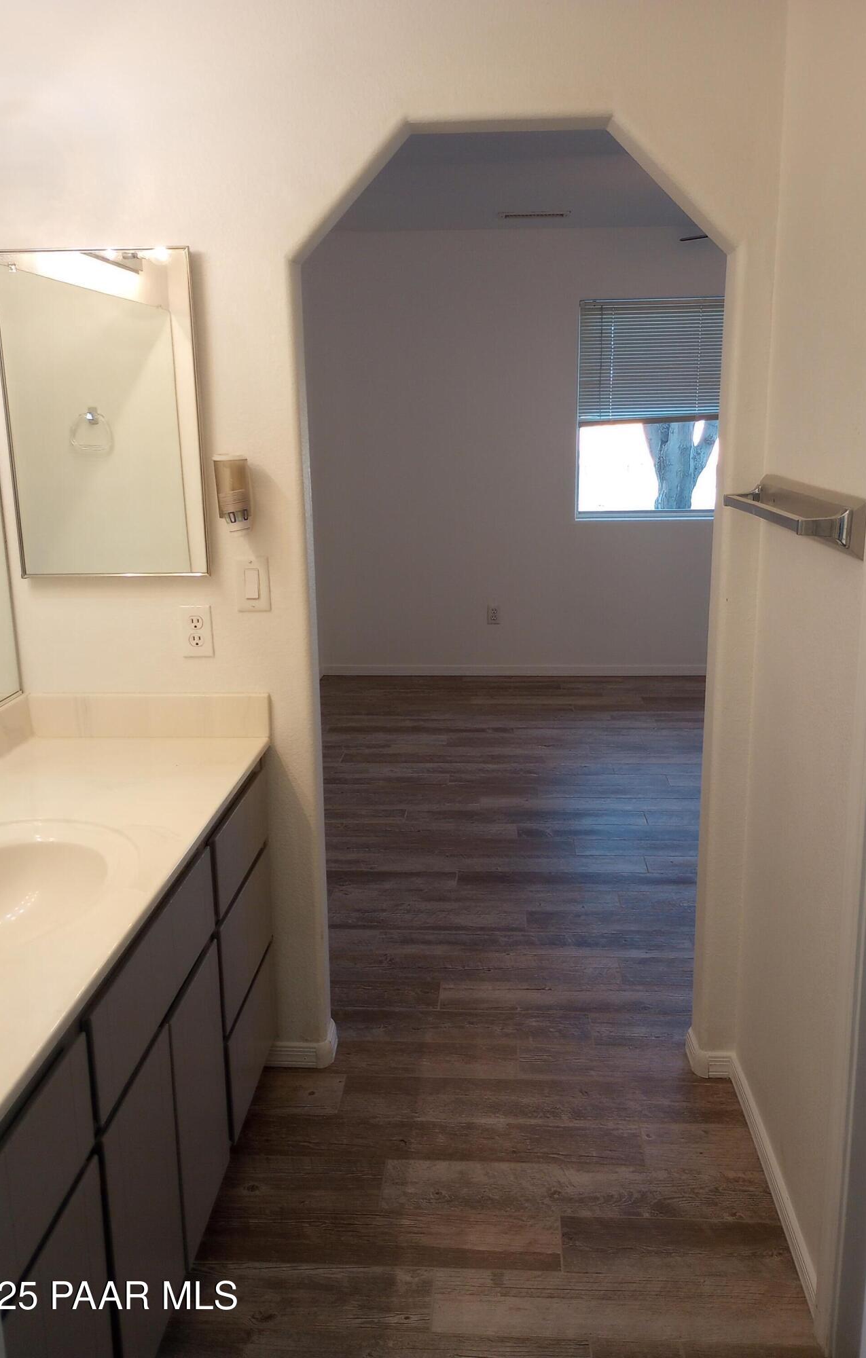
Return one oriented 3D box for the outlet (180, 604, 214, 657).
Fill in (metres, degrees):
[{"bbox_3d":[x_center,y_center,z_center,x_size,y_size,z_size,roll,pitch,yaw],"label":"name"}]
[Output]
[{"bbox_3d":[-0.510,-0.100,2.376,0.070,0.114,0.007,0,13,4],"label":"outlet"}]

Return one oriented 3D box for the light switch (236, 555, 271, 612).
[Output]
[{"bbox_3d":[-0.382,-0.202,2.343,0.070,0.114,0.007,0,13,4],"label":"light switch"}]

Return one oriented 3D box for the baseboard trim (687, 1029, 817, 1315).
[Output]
[{"bbox_3d":[0.625,0.949,2.244,0.102,0.064,0.836,0,13,4],"label":"baseboard trim"}]

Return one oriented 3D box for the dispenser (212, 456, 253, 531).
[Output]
[{"bbox_3d":[-0.413,-0.380,2.265,0.063,0.155,0.082,0,13,4],"label":"dispenser"}]

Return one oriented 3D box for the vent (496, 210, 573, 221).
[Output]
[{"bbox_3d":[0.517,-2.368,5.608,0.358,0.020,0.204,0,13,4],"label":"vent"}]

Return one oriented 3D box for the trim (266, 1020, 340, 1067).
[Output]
[{"bbox_3d":[-0.320,0.870,2.651,0.176,0.064,0.137,0,13,4],"label":"trim"}]

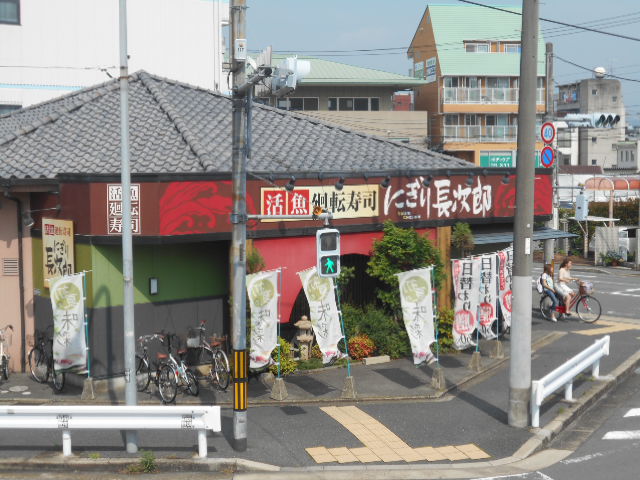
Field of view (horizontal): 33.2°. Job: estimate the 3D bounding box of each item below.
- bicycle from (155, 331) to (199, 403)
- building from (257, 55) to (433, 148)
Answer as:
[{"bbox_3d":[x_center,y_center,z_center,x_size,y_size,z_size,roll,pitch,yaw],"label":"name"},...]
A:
[{"bbox_3d":[-2.574,2.201,19.052,0.560,1.070,1.700,-2,6,-25],"label":"bicycle"},{"bbox_3d":[-0.735,-6.553,65.171,13.500,9.600,11.000,0,6,-2],"label":"building"}]

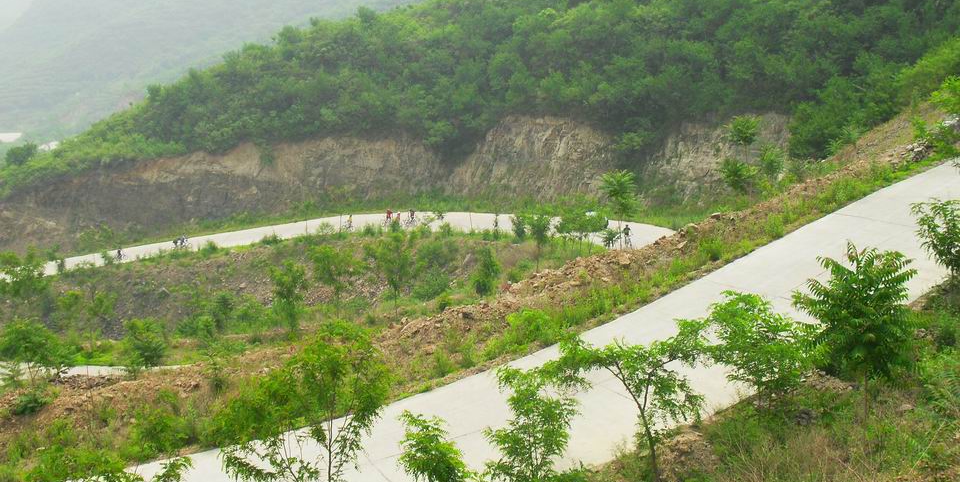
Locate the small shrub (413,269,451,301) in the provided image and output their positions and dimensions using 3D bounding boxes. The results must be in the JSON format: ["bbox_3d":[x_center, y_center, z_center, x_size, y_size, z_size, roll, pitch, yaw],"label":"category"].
[{"bbox_3d":[-2.790,2.560,67.000,2.190,1.790,2.030,-3,11,-2],"label":"small shrub"}]

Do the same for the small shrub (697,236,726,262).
[{"bbox_3d":[6.598,0.214,33.200,0.860,0.700,0.800,0,12,11],"label":"small shrub"}]

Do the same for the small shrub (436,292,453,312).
[{"bbox_3d":[-1.874,3.247,61.500,0.840,1.160,0.790,-2,11,-2],"label":"small shrub"}]

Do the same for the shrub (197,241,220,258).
[{"bbox_3d":[-29.261,0.919,126.000,2.380,1.680,2.210,-5,12,-13],"label":"shrub"}]

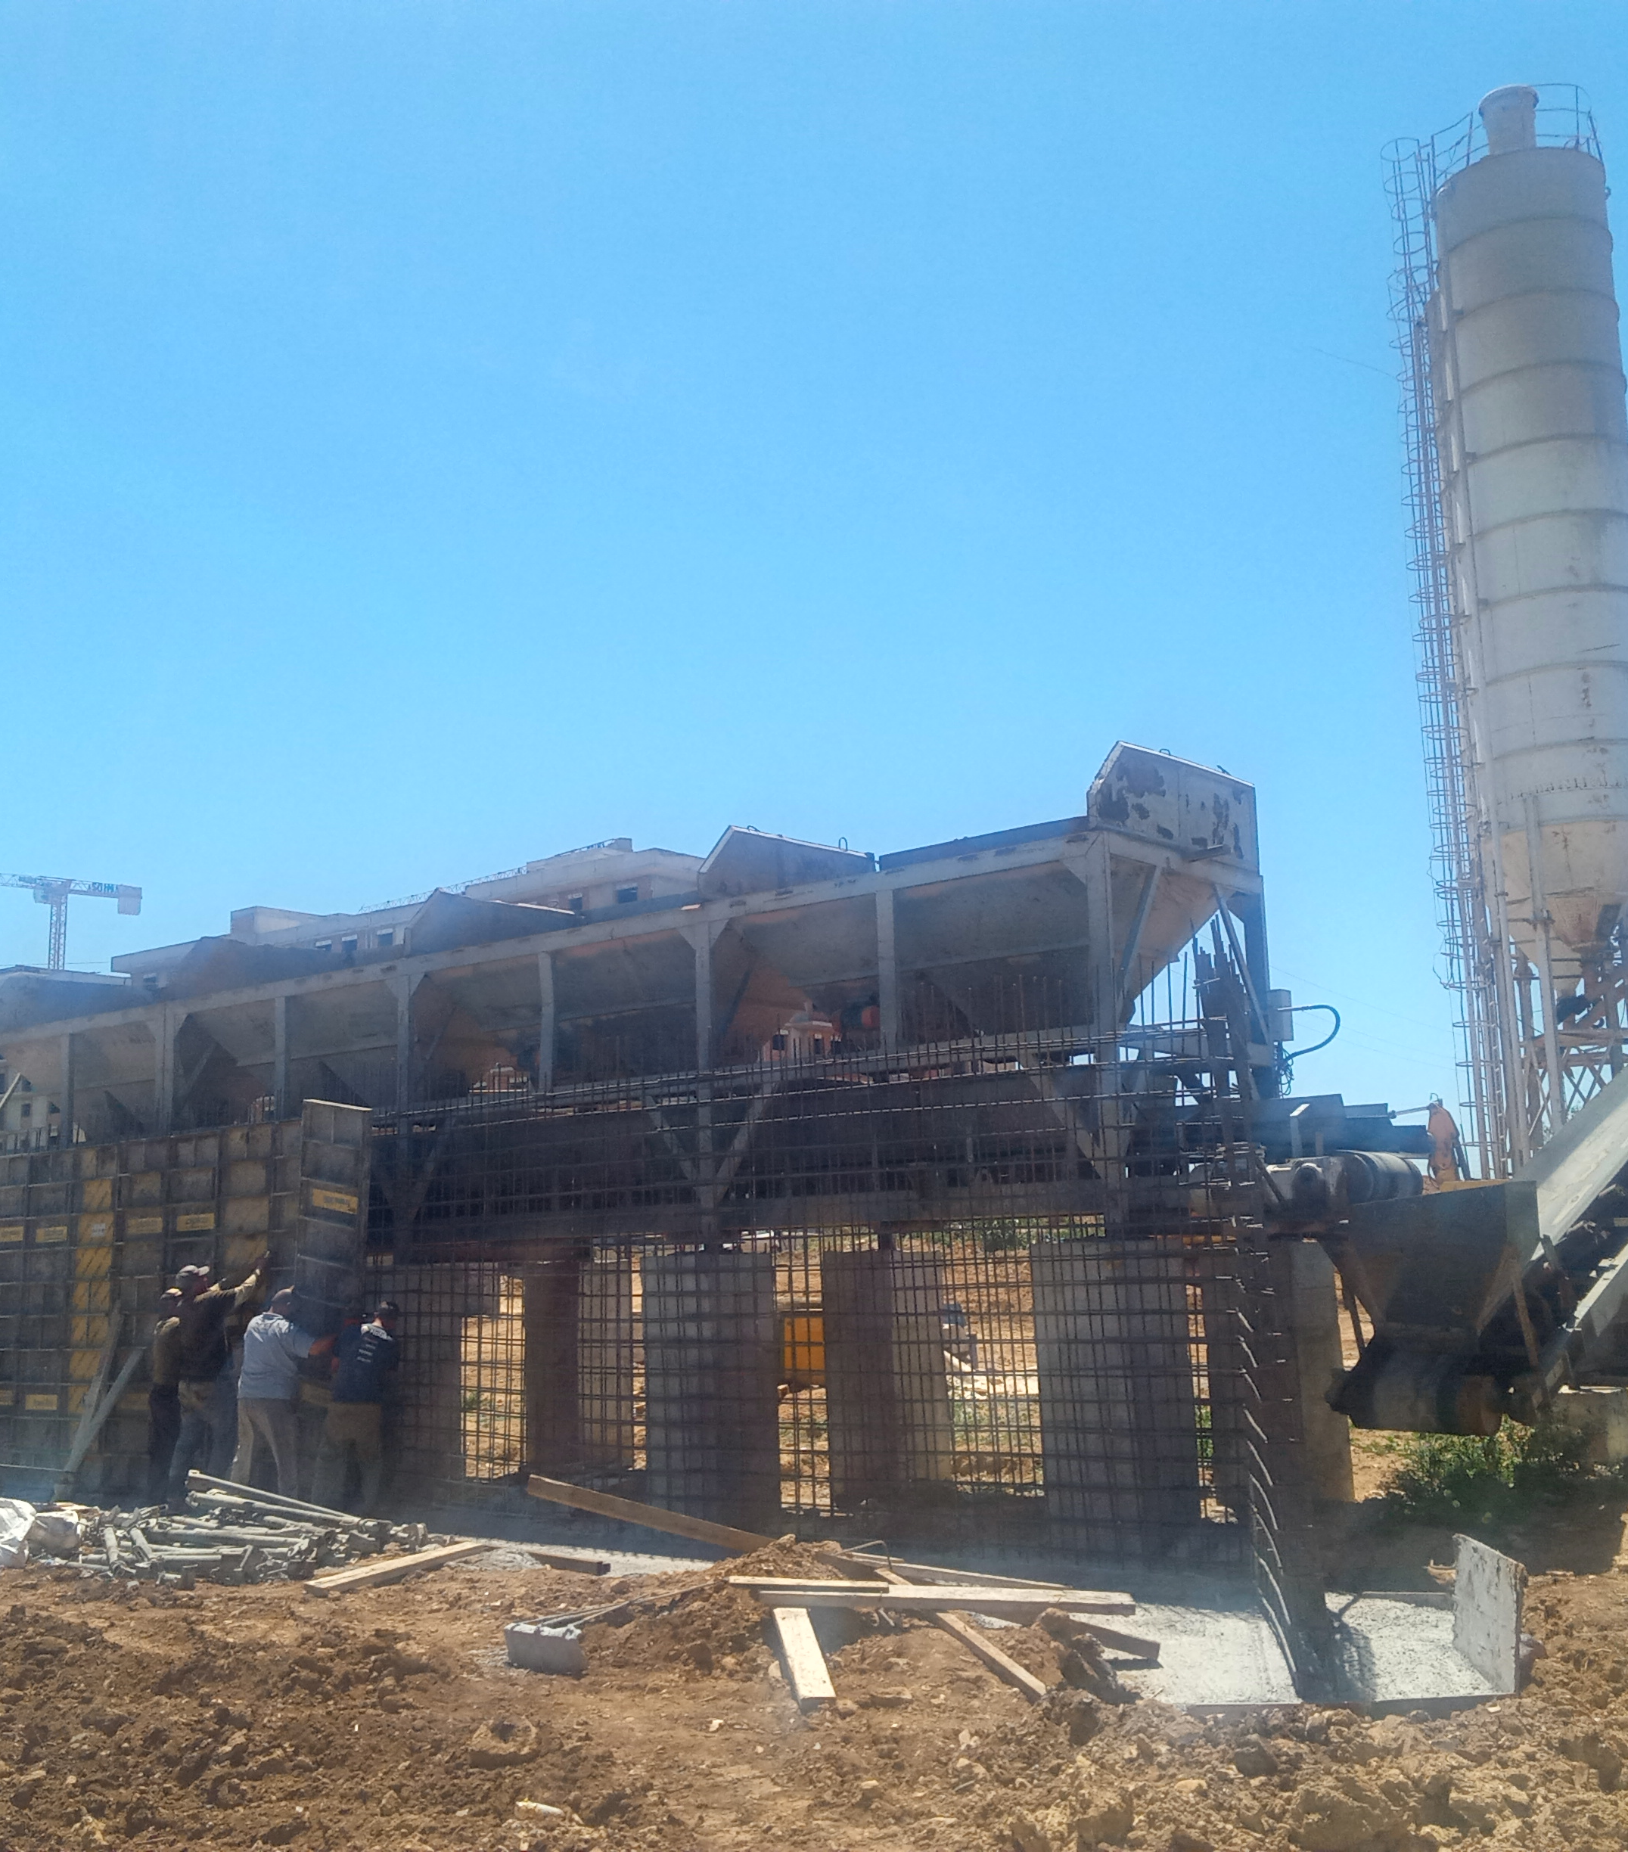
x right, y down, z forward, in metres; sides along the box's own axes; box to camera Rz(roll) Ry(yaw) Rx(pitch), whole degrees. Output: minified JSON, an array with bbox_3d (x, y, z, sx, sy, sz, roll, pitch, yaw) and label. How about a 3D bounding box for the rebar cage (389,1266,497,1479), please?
[{"bbox_3d":[-2.863,3.458,15.400,0.720,1.720,0.550,-9,-12,38],"label":"rebar cage"}]

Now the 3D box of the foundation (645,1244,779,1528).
[{"bbox_3d":[-0.652,2.929,12.777,0.600,1.660,0.620,-9,-12,38],"label":"foundation"}]

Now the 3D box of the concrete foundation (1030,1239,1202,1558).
[{"bbox_3d":[1.641,2.584,11.122,0.600,1.660,0.620,-9,-12,38],"label":"concrete foundation"}]

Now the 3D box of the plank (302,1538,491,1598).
[{"bbox_3d":[-2.197,3.460,10.846,0.160,0.080,1.585,-6,-10,22],"label":"plank"}]

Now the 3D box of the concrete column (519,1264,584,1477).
[{"bbox_3d":[-2.125,3.932,17.826,0.650,1.814,0.670,-9,-12,38],"label":"concrete column"}]

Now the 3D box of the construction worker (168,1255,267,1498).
[{"bbox_3d":[-4.310,3.277,14.377,0.700,1.740,0.520,4,-11,-31],"label":"construction worker"}]

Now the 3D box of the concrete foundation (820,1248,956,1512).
[{"bbox_3d":[0.582,3.496,15.703,0.660,1.875,0.700,-9,-12,38],"label":"concrete foundation"}]

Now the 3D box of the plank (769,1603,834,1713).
[{"bbox_3d":[-0.036,2.821,7.743,0.130,0.040,0.823,-1,4,-8],"label":"plank"}]

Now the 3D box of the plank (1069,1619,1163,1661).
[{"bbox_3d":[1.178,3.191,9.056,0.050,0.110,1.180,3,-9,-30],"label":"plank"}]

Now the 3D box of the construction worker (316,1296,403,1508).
[{"bbox_3d":[-3.312,3.522,14.500,0.600,1.600,0.450,-5,-10,15],"label":"construction worker"}]

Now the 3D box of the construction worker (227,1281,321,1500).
[{"bbox_3d":[-3.995,3.502,14.800,0.560,1.680,0.500,-7,-11,30],"label":"construction worker"}]

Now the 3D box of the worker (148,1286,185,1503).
[{"bbox_3d":[-4.716,3.411,14.622,0.450,1.580,0.480,4,-11,-31],"label":"worker"}]

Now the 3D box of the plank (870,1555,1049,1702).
[{"bbox_3d":[0.608,3.115,8.963,0.090,0.060,2.934,0,-9,-9],"label":"plank"}]

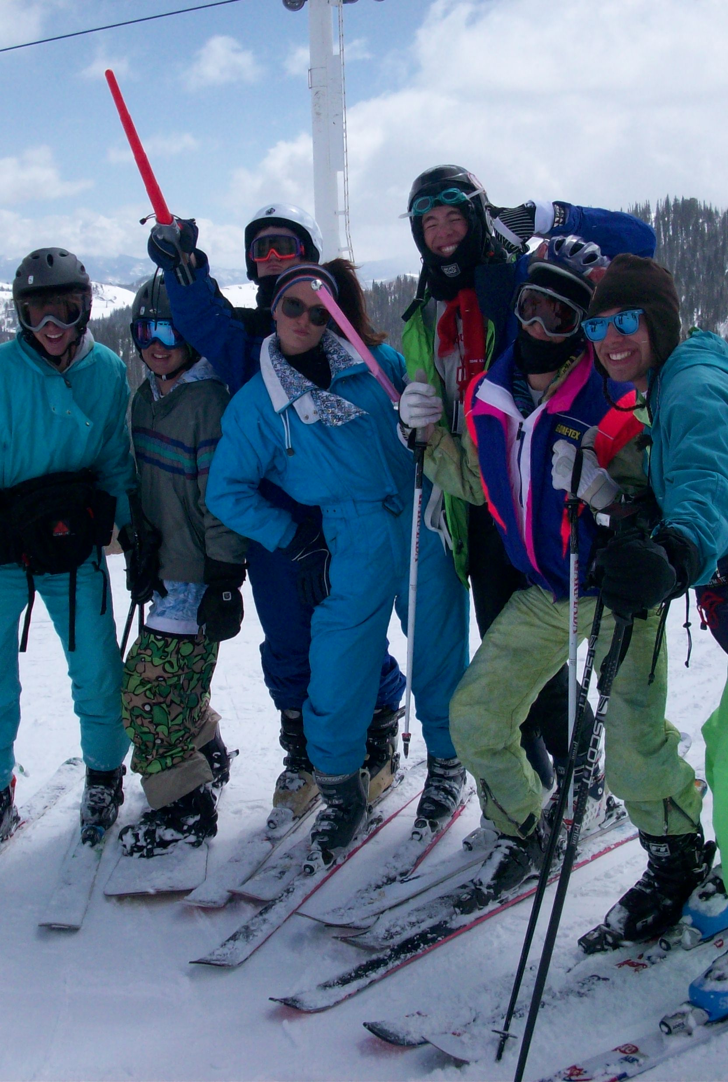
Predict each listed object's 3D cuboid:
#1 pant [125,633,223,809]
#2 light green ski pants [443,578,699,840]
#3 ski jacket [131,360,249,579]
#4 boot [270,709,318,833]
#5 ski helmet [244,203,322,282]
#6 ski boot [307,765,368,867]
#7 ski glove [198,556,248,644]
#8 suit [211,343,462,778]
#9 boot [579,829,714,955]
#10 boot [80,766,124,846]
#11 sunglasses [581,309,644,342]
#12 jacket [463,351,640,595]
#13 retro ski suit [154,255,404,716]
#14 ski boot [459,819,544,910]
[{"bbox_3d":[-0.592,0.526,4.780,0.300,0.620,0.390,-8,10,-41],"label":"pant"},{"bbox_3d":[0.535,0.362,3.904,0.570,0.690,0.460,6,12,34],"label":"light green ski pants"},{"bbox_3d":[-0.505,-0.216,4.448,0.420,0.660,0.320,4,12,29],"label":"ski jacket"},{"bbox_3d":[-0.202,0.677,4.910,0.120,0.300,0.310,3,10,22],"label":"boot"},{"bbox_3d":[-0.228,-0.857,4.438,0.225,0.235,0.280,2,11,20],"label":"ski helmet"},{"bbox_3d":[-0.070,0.752,4.562,0.115,0.260,0.290,3,10,22],"label":"ski boot"},{"bbox_3d":[-0.402,0.168,4.374,0.135,0.240,0.130,2,11,20],"label":"ski glove"},{"bbox_3d":[-0.049,0.009,4.317,0.690,1.240,0.460,0,10,10],"label":"suit"},{"bbox_3d":[0.669,0.768,3.579,0.320,0.285,0.130,-6,9,-31],"label":"boot"},{"bbox_3d":[-0.812,0.772,4.816,0.120,0.280,0.300,0,8,7],"label":"boot"},{"bbox_3d":[0.555,-0.479,3.420,0.145,0.050,0.140,-14,7,18],"label":"sunglasses"},{"bbox_3d":[0.490,-0.171,4.000,0.450,0.650,0.300,4,20,17],"label":"jacket"},{"bbox_3d":[-0.230,-0.185,4.587,0.700,1.340,0.460,1,10,15],"label":"retro ski suit"},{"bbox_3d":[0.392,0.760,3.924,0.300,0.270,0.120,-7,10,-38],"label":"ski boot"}]

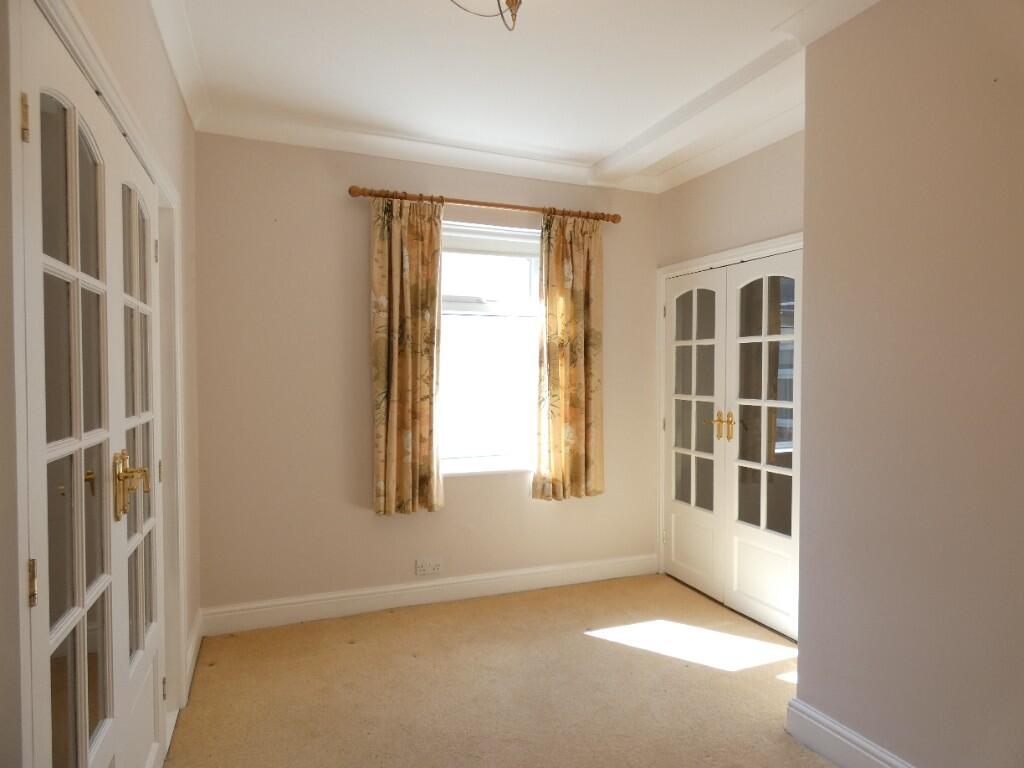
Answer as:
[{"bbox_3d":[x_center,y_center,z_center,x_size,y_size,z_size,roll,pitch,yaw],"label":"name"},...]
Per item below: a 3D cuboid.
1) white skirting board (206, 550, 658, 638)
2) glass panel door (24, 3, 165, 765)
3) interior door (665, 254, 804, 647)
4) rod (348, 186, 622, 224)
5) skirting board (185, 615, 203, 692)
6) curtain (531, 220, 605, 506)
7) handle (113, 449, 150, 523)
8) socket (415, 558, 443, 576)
[{"bbox_3d":[-0.300,1.229,3.547,2.780,0.138,0.020,0,1,-21],"label":"white skirting board"},{"bbox_3d":[-1.038,0.328,1.522,0.045,1.985,1.167,0,1,-21],"label":"glass panel door"},{"bbox_3d":[1.276,0.302,3.479,0.045,1.981,1.163,0,1,-21],"label":"interior door"},{"bbox_3d":[-0.087,-1.049,3.489,1.693,0.064,0.068,0,1,-21],"label":"rod"},{"bbox_3d":[-1.487,1.244,2.763,0.020,0.138,0.625,0,1,-21],"label":"skirting board"},{"bbox_3d":[0.360,-0.162,3.668,0.465,1.730,0.120,0,1,-21],"label":"curtain"},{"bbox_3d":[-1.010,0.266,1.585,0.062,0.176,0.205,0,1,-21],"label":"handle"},{"bbox_3d":[-0.489,1.082,3.477,0.148,0.090,0.013,0,1,-21],"label":"socket"}]

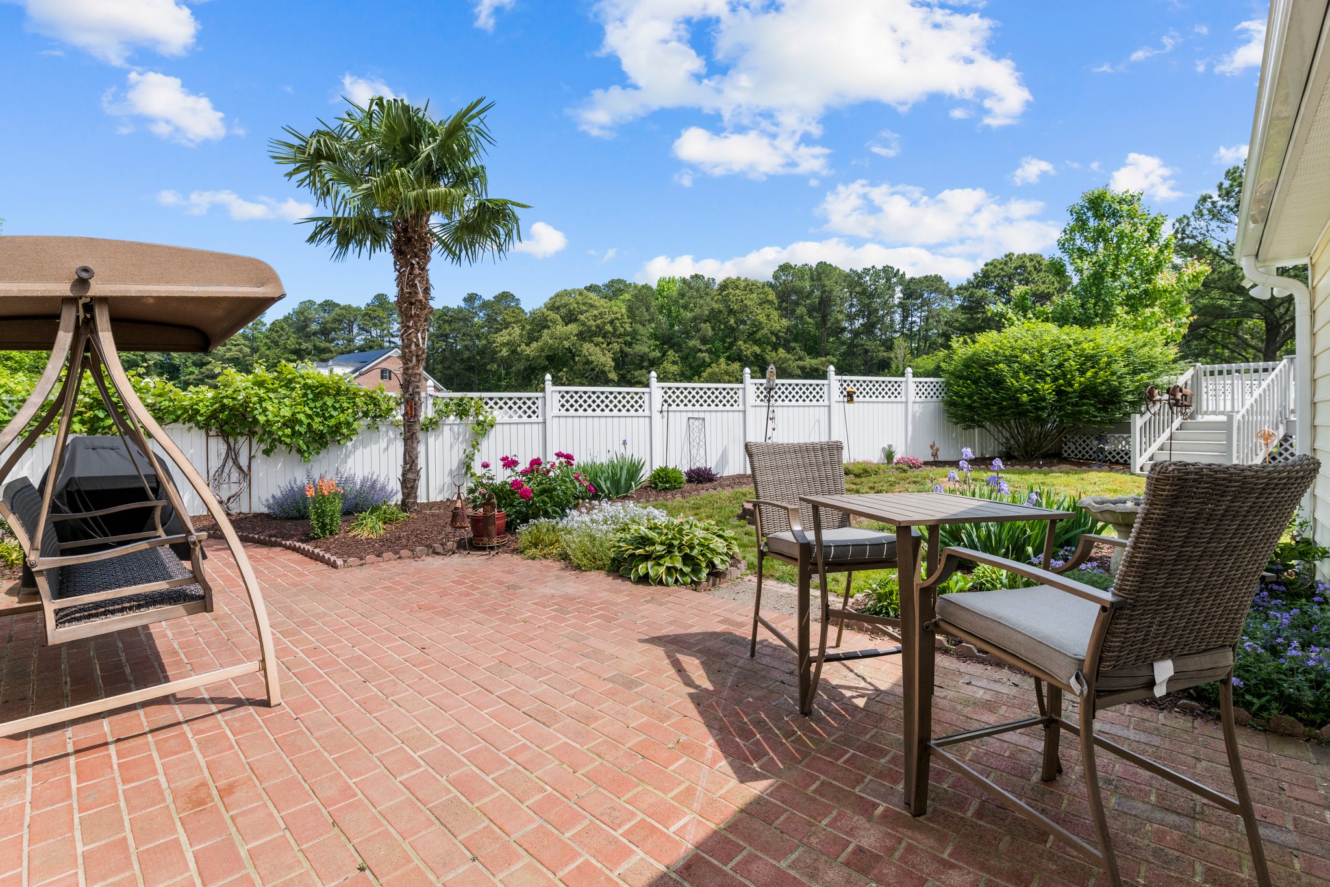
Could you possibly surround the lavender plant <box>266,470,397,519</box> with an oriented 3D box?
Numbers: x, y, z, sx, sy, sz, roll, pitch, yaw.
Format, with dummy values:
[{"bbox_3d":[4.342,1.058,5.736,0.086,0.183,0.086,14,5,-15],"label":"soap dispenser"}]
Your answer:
[{"bbox_3d":[-4.750,0.690,7.900,1.550,0.600,0.900,-1,1,-17],"label":"lavender plant"}]

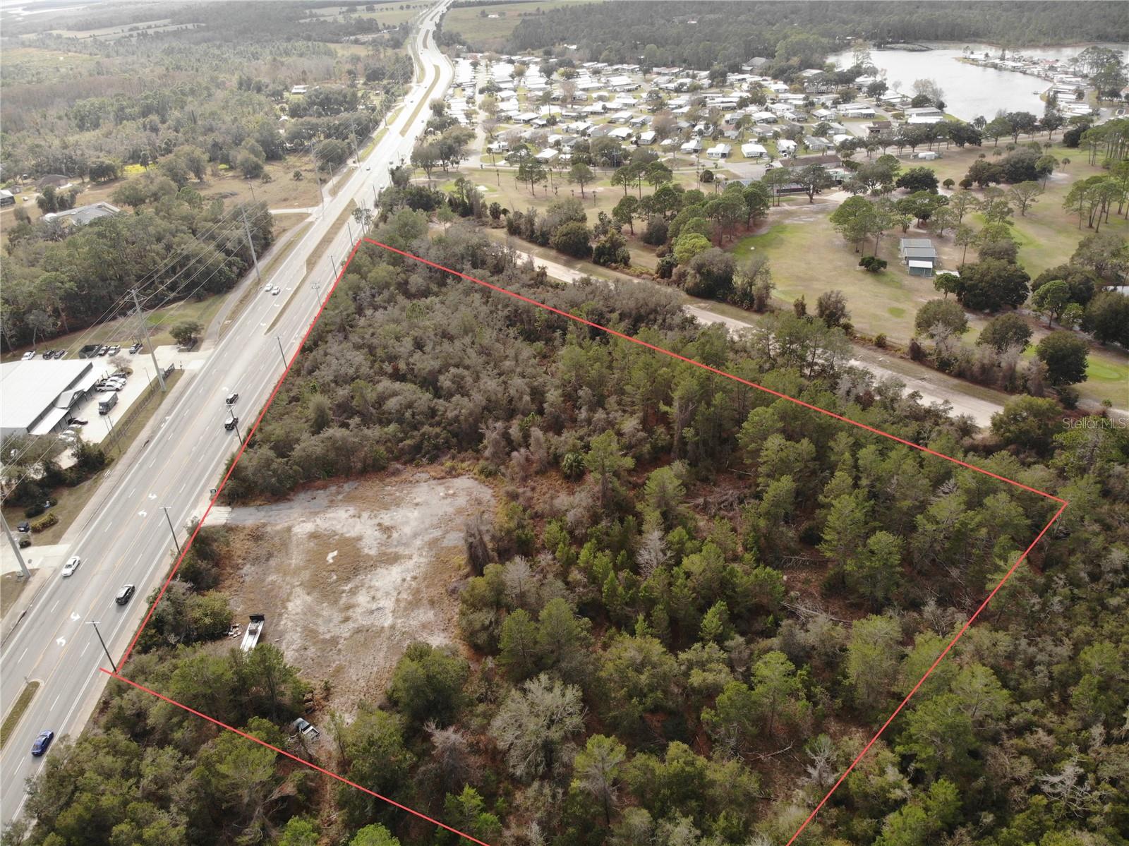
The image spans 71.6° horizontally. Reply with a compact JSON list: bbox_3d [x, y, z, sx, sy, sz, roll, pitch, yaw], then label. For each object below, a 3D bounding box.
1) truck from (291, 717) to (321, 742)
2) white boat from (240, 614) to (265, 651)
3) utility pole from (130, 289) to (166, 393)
[{"bbox_3d":[-42.438,50.344,128.593,5.350,1.750,1.900,24,40,33],"label":"truck"},{"bbox_3d":[-57.906,39.460,145.548,2.400,2.100,7.800,-2,32,-3],"label":"white boat"},{"bbox_3d":[-114.683,-22.168,216.022,0.950,31.290,0.950,-2,32,-3],"label":"utility pole"}]

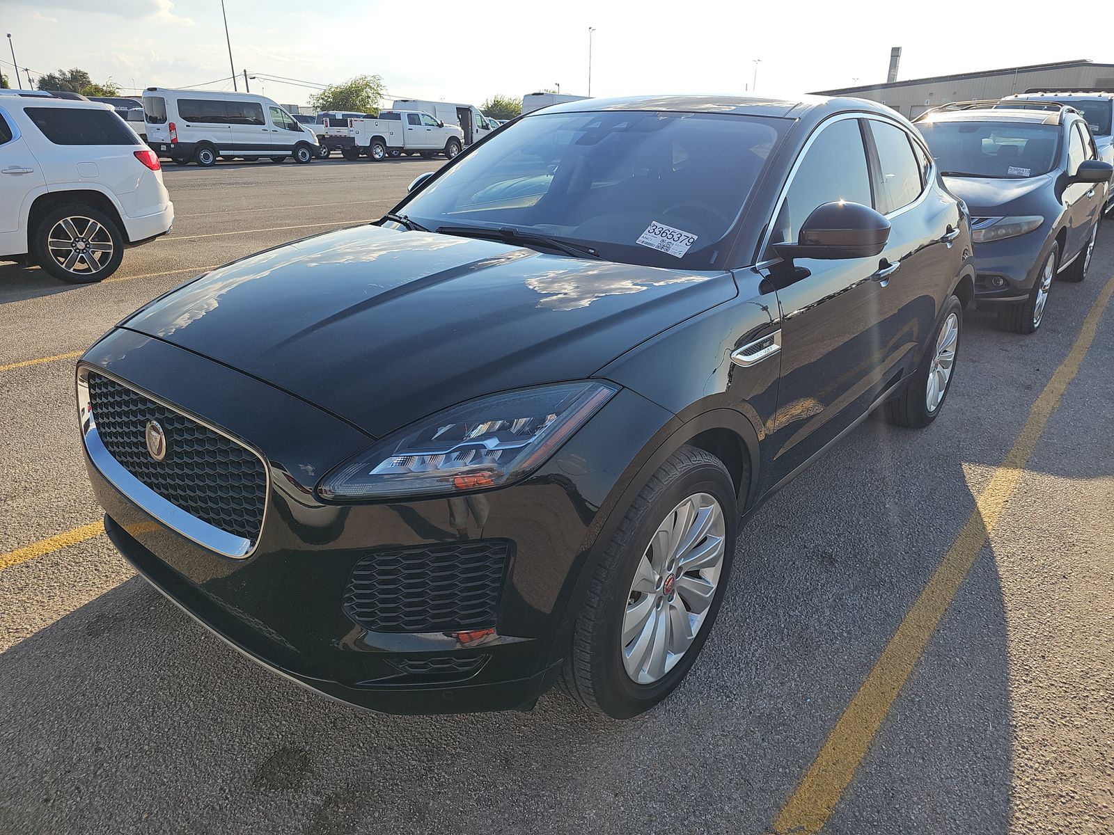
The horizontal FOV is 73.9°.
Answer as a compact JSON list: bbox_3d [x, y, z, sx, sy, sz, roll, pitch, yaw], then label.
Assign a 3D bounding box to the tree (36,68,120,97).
[{"bbox_3d":[-51.157,-33.223,79.295,8.900,7.600,8.000,-12,24,-29],"label":"tree"}]

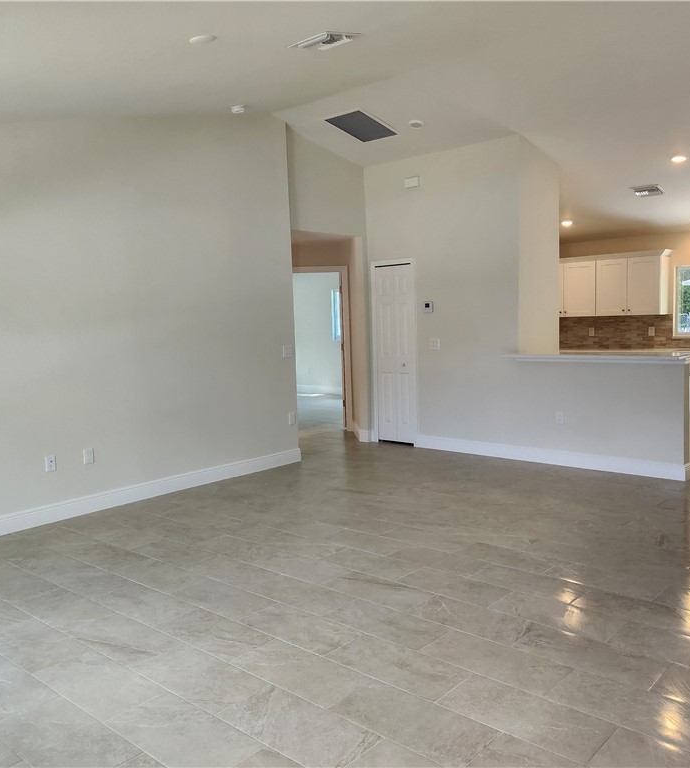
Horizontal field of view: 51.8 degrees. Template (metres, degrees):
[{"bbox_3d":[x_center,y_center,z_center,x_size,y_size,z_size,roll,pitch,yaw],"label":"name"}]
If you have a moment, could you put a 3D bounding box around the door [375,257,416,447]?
[{"bbox_3d":[0.586,-0.355,8.152,0.610,2.120,0.120,3,7,42],"label":"door"}]

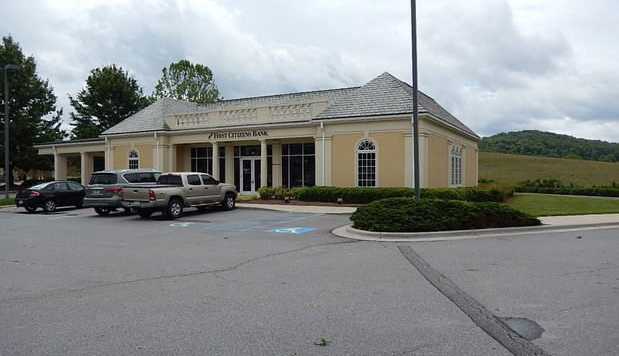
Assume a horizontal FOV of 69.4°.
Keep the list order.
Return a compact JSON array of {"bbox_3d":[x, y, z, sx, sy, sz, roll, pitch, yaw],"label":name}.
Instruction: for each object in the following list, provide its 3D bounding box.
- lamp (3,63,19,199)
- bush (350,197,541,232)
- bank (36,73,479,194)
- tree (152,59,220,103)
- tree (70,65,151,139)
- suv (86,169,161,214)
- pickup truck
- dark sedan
[{"bbox_3d":[-16.477,-2.586,24.786,1.150,7.470,0.420,0,0,29],"label":"lamp"},{"bbox_3d":[4.052,1.032,13.957,6.000,0.860,2.700,0,0,-8],"label":"bush"},{"bbox_3d":[-4.959,-2.481,36.471,33.250,7.110,16.920,0,0,29],"label":"bank"},{"bbox_3d":[-16.631,-7.584,61.056,9.800,17.400,9.800,0,0,29],"label":"tree"},{"bbox_3d":[-24.593,-6.385,55.049,10.300,15.200,10.300,0,0,29],"label":"tree"},{"bbox_3d":[-7.516,0.605,20.538,2.030,1.920,5.250,0,0,26],"label":"suv"},{"bbox_3d":[-5.245,0.650,19.035,1.895,1.780,5.290,0,0,30],"label":"pickup truck"},{"bbox_3d":[-12.366,0.883,22.676,1.740,1.480,4.470,0,0,28],"label":"dark sedan"}]

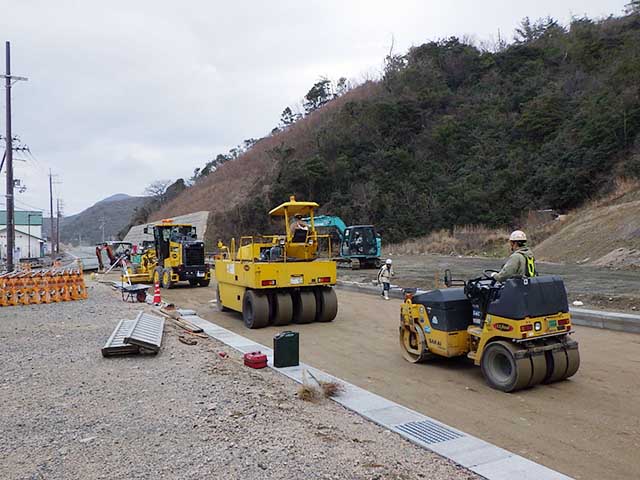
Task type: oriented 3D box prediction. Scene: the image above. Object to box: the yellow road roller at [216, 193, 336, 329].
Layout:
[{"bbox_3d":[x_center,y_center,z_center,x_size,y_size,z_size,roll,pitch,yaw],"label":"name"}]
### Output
[{"bbox_3d":[-1.524,0.556,14.678,2.200,3.260,4.600,0,-1,-27],"label":"yellow road roller"}]

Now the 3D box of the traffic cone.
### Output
[{"bbox_3d":[-4.489,1.488,14.285,0.370,0.670,0.370,0,-1,0],"label":"traffic cone"}]

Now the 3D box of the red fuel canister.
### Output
[{"bbox_3d":[-0.867,1.607,6.983,0.190,0.195,0.280,1,-1,-41],"label":"red fuel canister"}]

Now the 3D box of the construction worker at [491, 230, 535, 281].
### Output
[{"bbox_3d":[2.929,0.503,7.825,0.550,1.280,0.800,0,-1,-32],"label":"construction worker"}]

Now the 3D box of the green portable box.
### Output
[{"bbox_3d":[-0.444,1.468,6.905,0.325,0.470,0.160,0,-1,-27],"label":"green portable box"}]

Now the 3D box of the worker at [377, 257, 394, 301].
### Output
[{"bbox_3d":[2.575,1.532,20.185,0.550,1.580,0.500,1,-1,-45],"label":"worker"}]

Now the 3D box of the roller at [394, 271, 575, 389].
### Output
[{"bbox_3d":[2.600,1.305,8.423,1.280,1.630,2.850,0,-1,-28],"label":"roller"}]

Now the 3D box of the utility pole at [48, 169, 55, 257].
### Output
[{"bbox_3d":[-34.192,-3.442,66.040,0.340,11.220,0.340,-2,-1,0],"label":"utility pole"}]

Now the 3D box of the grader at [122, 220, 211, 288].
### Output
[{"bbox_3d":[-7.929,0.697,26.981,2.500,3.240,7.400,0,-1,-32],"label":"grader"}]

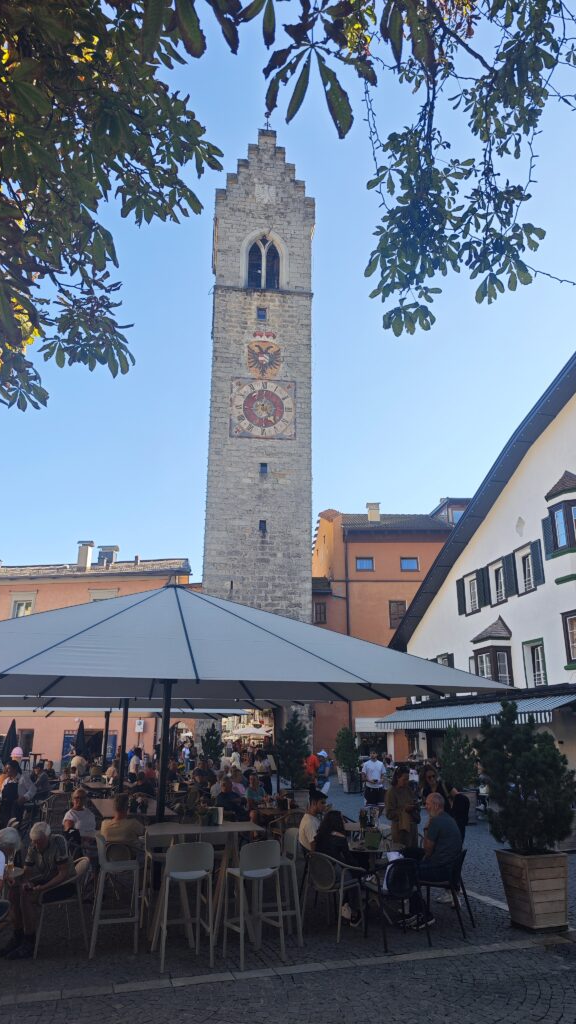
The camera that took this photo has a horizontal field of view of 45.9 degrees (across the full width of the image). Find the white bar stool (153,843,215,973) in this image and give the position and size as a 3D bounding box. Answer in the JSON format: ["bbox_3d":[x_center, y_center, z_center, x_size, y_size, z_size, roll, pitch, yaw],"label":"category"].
[{"bbox_3d":[-0.961,3.666,6.439,0.485,1.030,0.495,7,-19,-19],"label":"white bar stool"}]

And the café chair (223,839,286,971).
[{"bbox_3d":[-0.328,3.708,6.552,0.475,1.030,0.485,13,-22,-33],"label":"café chair"}]

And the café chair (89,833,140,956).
[{"bbox_3d":[-1.759,3.779,6.796,0.495,1.030,0.485,9,-20,-26],"label":"café chair"}]

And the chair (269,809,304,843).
[{"bbox_3d":[0.032,5.451,11.471,0.560,0.810,0.550,9,-20,-25],"label":"chair"}]

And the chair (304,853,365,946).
[{"bbox_3d":[0.483,4.036,7.255,0.560,0.790,0.570,-16,-24,40],"label":"chair"}]

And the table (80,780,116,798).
[{"bbox_3d":[-3.600,5.716,12.842,0.800,1.060,1.150,5,-19,-14],"label":"table"}]

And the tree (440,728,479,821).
[{"bbox_3d":[4.271,6.491,16.929,0.950,2.299,0.950,-4,-19,13],"label":"tree"}]

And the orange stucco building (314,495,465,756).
[{"bbox_3d":[6.923,8.820,47.462,11.800,17.200,11.000,0,-18,2],"label":"orange stucco building"}]

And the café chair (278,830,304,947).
[{"bbox_3d":[-0.104,3.817,6.962,0.480,1.010,0.460,4,-19,-10],"label":"café chair"}]

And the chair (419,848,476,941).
[{"bbox_3d":[1.743,4.158,7.523,0.535,0.812,0.544,-9,-21,27],"label":"chair"}]

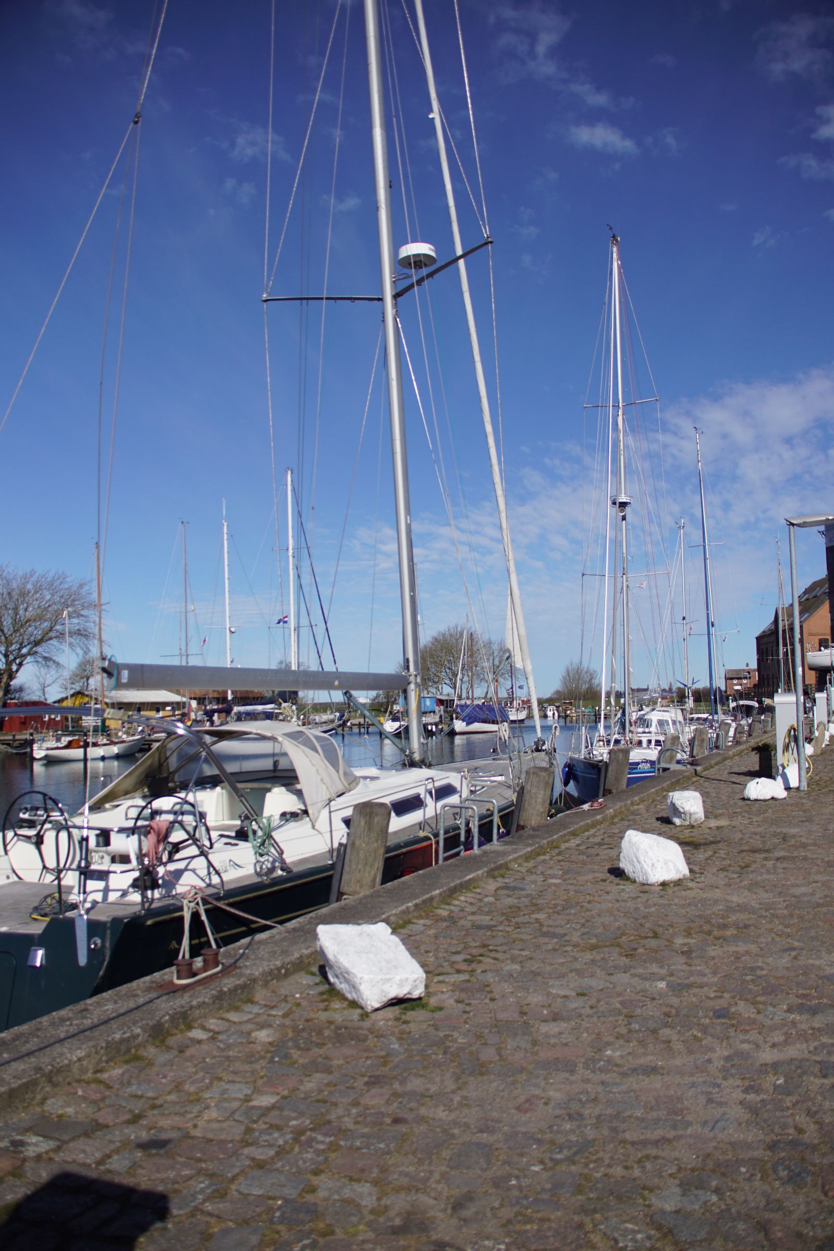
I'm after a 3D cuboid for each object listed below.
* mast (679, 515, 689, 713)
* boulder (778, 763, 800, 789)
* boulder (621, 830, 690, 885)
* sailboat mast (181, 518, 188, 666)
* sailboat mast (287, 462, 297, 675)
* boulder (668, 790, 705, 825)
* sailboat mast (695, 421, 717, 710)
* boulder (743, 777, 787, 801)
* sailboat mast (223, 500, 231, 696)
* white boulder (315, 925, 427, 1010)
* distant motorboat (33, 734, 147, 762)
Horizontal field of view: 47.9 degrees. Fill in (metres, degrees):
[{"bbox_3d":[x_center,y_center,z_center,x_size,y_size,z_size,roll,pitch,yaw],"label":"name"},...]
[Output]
[{"bbox_3d":[15.865,-0.342,55.489,0.160,12.010,0.140,4,-7,-45],"label":"mast"},{"bbox_3d":[6.624,2.642,16.718,0.430,0.450,0.420,-1,-5,0],"label":"boulder"},{"bbox_3d":[2.140,2.078,8.532,0.540,0.420,0.440,2,-6,-32],"label":"boulder"},{"bbox_3d":[-14.865,-0.061,60.549,0.150,13.496,0.170,-5,-5,25],"label":"sailboat mast"},{"bbox_3d":[-9.749,-2.531,73.813,0.260,19.973,0.300,-4,-5,25],"label":"sailboat mast"},{"bbox_3d":[3.536,2.375,12.288,0.460,0.410,0.440,-2,-5,16],"label":"boulder"},{"bbox_3d":[13.743,-2.446,44.343,0.220,13.843,0.250,-5,-5,24],"label":"sailboat mast"},{"bbox_3d":[5.631,2.611,15.124,0.660,0.340,0.460,-3,-5,20],"label":"boulder"},{"bbox_3d":[-13.348,-0.977,66.639,0.220,15.715,0.240,-6,-5,25],"label":"sailboat mast"},{"bbox_3d":[-0.249,1.893,5.219,0.390,0.320,0.620,1,-5,-25],"label":"white boulder"},{"bbox_3d":[-20.561,7.494,58.610,2.300,1.550,8.600,-3,-5,24],"label":"distant motorboat"}]

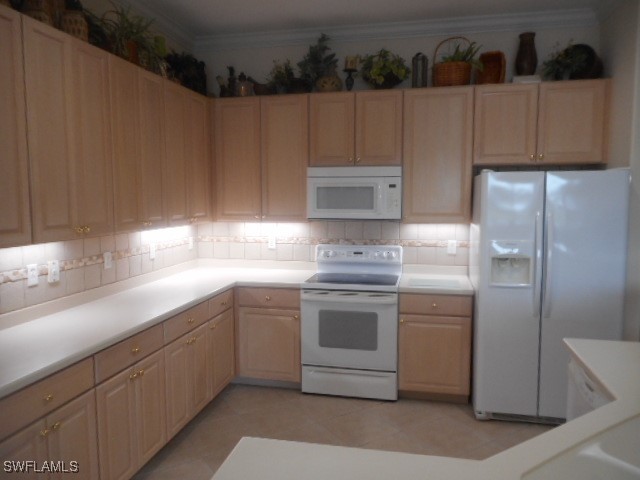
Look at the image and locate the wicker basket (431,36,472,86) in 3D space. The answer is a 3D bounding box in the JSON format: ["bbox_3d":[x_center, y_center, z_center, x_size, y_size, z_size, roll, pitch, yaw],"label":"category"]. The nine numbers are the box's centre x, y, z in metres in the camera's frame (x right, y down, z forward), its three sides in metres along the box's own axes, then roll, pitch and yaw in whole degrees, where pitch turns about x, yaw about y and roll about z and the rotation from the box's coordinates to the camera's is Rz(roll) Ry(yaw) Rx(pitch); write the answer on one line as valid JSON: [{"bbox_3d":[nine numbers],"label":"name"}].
[{"bbox_3d":[1.057,-1.412,3.705,0.302,0.428,0.260,1,4,11],"label":"wicker basket"}]

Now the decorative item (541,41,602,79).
[{"bbox_3d":[1.915,-1.328,3.518,0.415,0.299,0.230,1,6,12],"label":"decorative item"}]

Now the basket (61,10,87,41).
[{"bbox_3d":[-1.383,-1.179,2.612,0.156,0.204,0.156,1,6,12],"label":"basket"}]

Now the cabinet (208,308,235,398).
[{"bbox_3d":[-1.013,0.846,3.633,0.537,0.610,0.435,1,6,12],"label":"cabinet"}]

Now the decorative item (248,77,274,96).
[{"bbox_3d":[-0.508,-1.317,4.022,0.237,0.202,0.160,1,6,12],"label":"decorative item"}]

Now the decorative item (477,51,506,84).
[{"bbox_3d":[1.361,-1.341,3.659,0.203,0.295,0.120,1,4,11],"label":"decorative item"}]

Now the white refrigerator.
[{"bbox_3d":[1.635,0.388,3.479,0.890,1.775,0.790,1,6,12],"label":"white refrigerator"}]

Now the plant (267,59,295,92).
[{"bbox_3d":[-0.339,-1.384,3.979,0.245,0.342,0.220,1,6,12],"label":"plant"}]

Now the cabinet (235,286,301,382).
[{"bbox_3d":[-0.354,0.732,4.029,0.556,0.777,0.607,1,6,12],"label":"cabinet"}]

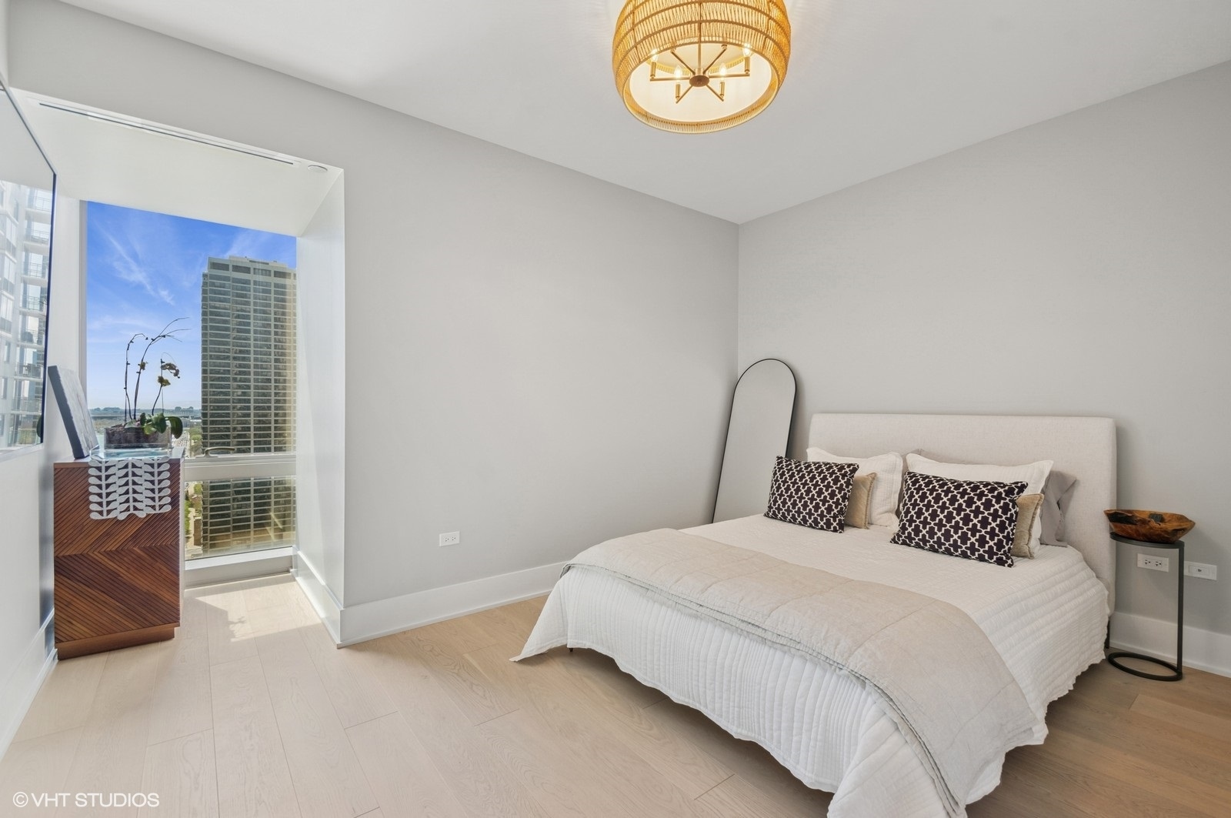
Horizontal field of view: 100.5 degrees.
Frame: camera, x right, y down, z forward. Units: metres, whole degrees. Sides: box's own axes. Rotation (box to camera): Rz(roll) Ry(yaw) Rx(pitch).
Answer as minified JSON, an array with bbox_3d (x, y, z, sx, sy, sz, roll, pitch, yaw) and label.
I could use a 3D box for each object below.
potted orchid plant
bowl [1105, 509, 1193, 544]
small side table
[{"bbox_3d":[-2.617,-0.127,2.869,0.330,0.750,0.240,0,1,-38],"label":"potted orchid plant"},{"bbox_3d":[2.462,0.544,2.376,0.270,0.100,0.290,0,1,-39],"label":"bowl"},{"bbox_3d":[2.461,0.899,2.378,0.250,0.610,0.250,0,1,-39],"label":"small side table"}]

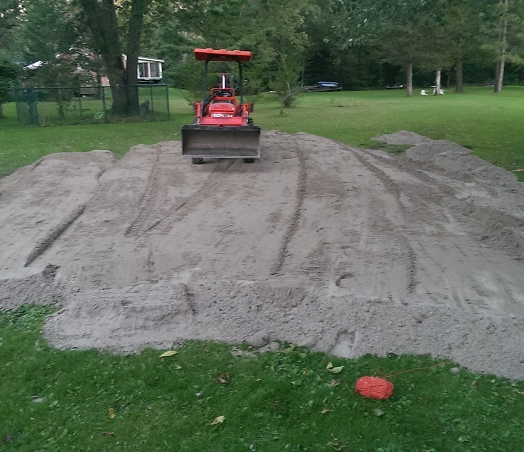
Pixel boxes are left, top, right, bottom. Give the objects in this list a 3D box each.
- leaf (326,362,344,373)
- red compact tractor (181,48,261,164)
[{"bbox_3d":[0.425,0.819,3.437,0.100,0.030,0.075,-4,14,-12],"label":"leaf"},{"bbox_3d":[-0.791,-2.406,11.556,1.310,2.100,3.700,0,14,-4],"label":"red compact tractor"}]

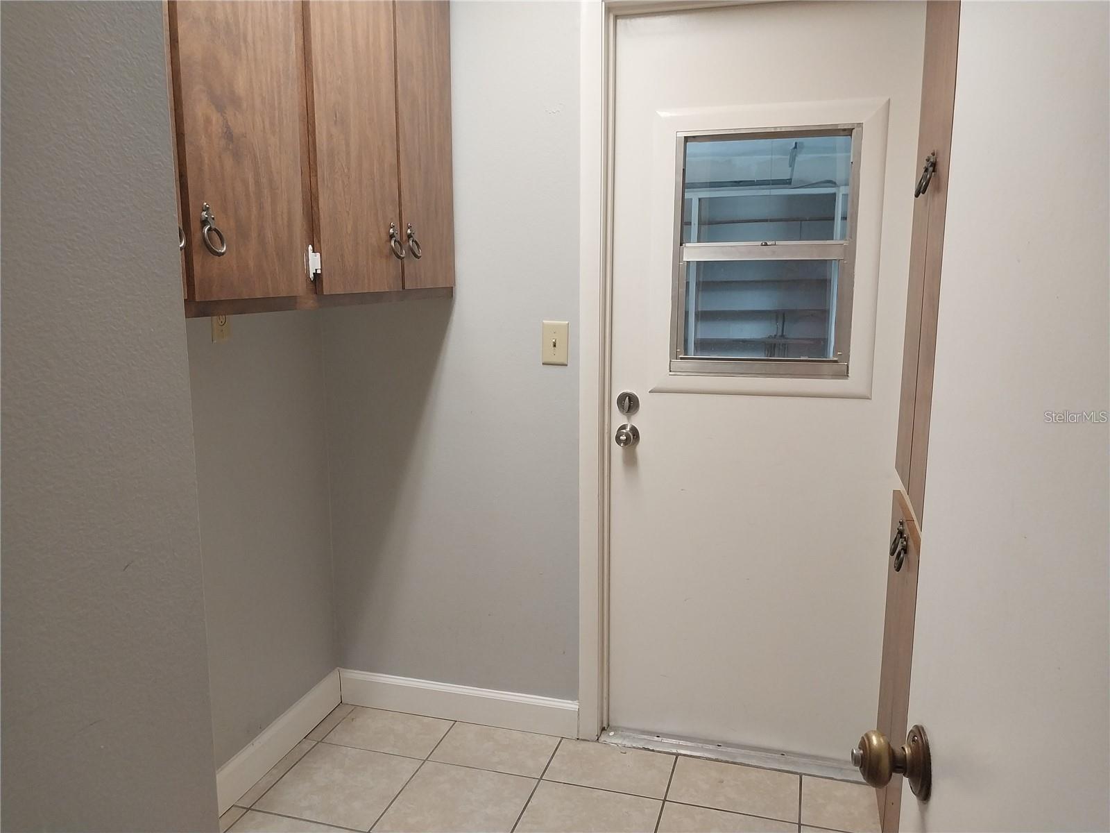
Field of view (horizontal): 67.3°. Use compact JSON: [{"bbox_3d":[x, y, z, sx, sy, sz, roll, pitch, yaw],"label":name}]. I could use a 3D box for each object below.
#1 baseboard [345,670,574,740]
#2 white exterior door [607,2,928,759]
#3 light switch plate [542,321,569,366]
[{"bbox_3d":[-0.306,0.867,2.533,0.781,0.119,0.014,2,9,15],"label":"baseboard"},{"bbox_3d":[0.543,-0.052,2.232,0.800,1.987,0.044,2,9,15],"label":"white exterior door"},{"bbox_3d":[0.002,-0.198,2.278,0.071,0.117,0.012,2,9,15],"label":"light switch plate"}]

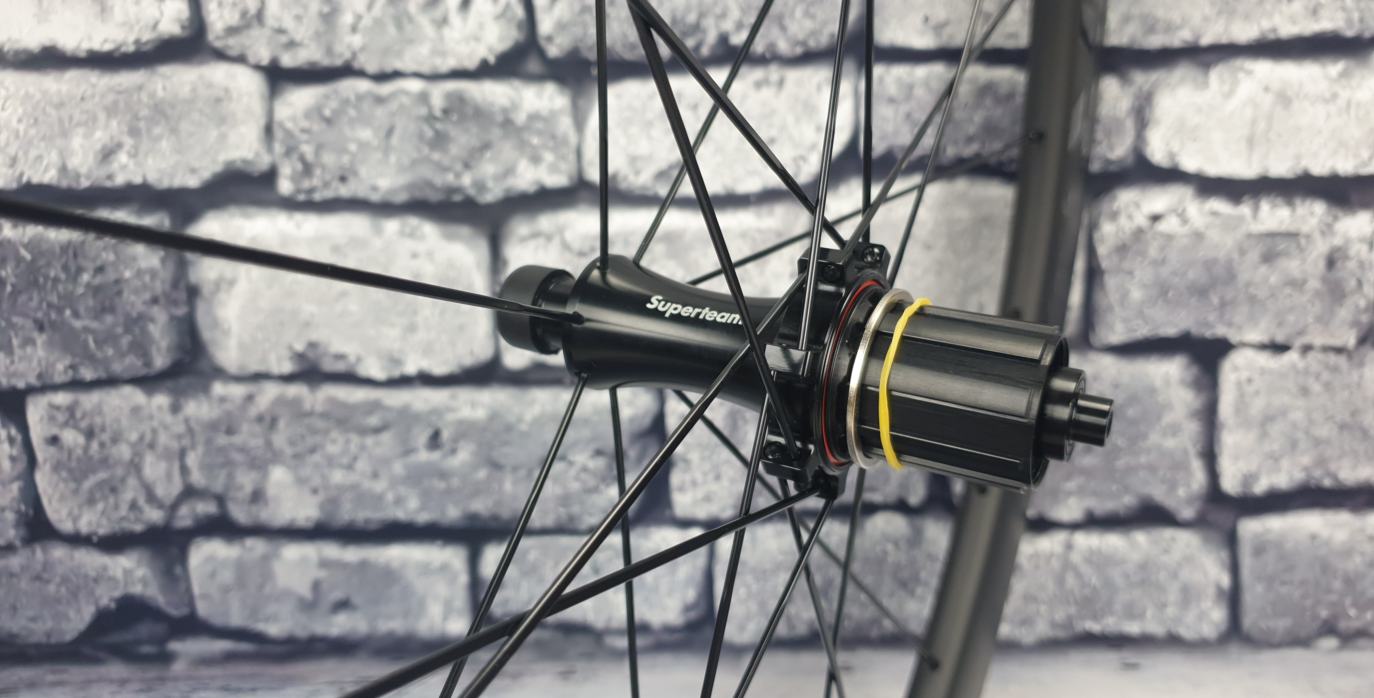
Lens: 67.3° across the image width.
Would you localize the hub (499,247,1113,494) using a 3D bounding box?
[{"bbox_3d":[0.021,0.002,0.242,0.148,0.057,0.057,12,23,28],"label":"hub"}]

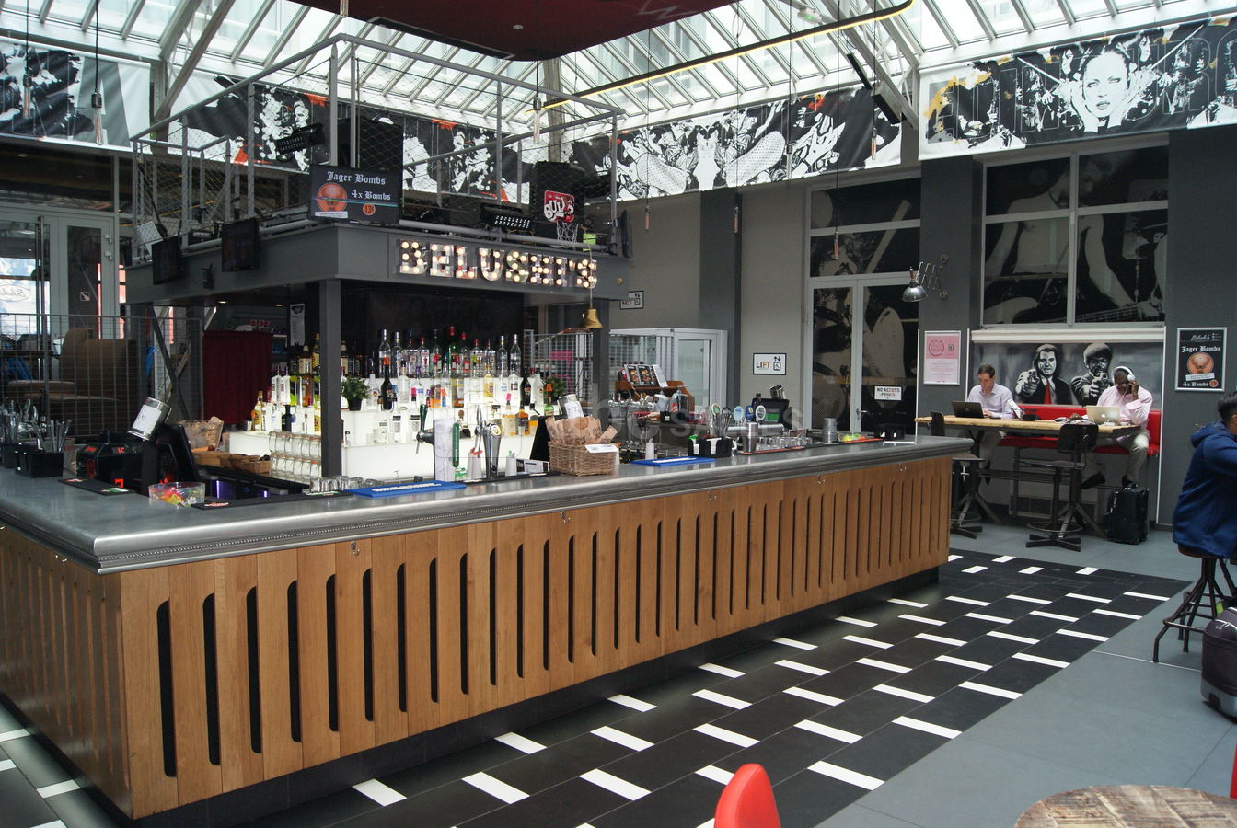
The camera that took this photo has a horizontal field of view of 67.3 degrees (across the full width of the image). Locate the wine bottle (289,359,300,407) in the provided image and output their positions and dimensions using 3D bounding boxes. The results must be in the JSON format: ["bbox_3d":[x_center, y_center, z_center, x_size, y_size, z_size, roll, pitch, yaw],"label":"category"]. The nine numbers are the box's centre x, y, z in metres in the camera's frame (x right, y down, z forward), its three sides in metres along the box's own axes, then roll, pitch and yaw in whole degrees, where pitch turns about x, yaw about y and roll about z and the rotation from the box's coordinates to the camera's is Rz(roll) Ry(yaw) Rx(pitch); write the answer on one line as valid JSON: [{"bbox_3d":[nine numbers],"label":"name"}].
[{"bbox_3d":[-2.007,-0.191,5.750,0.070,0.290,0.070,4,4,45],"label":"wine bottle"}]

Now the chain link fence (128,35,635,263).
[{"bbox_3d":[-2.040,-1.728,7.360,3.600,1.120,2.350,3,4,45],"label":"chain link fence"}]

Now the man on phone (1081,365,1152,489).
[{"bbox_3d":[5.219,0.131,9.628,0.820,1.260,0.600,-2,4,-42],"label":"man on phone"}]

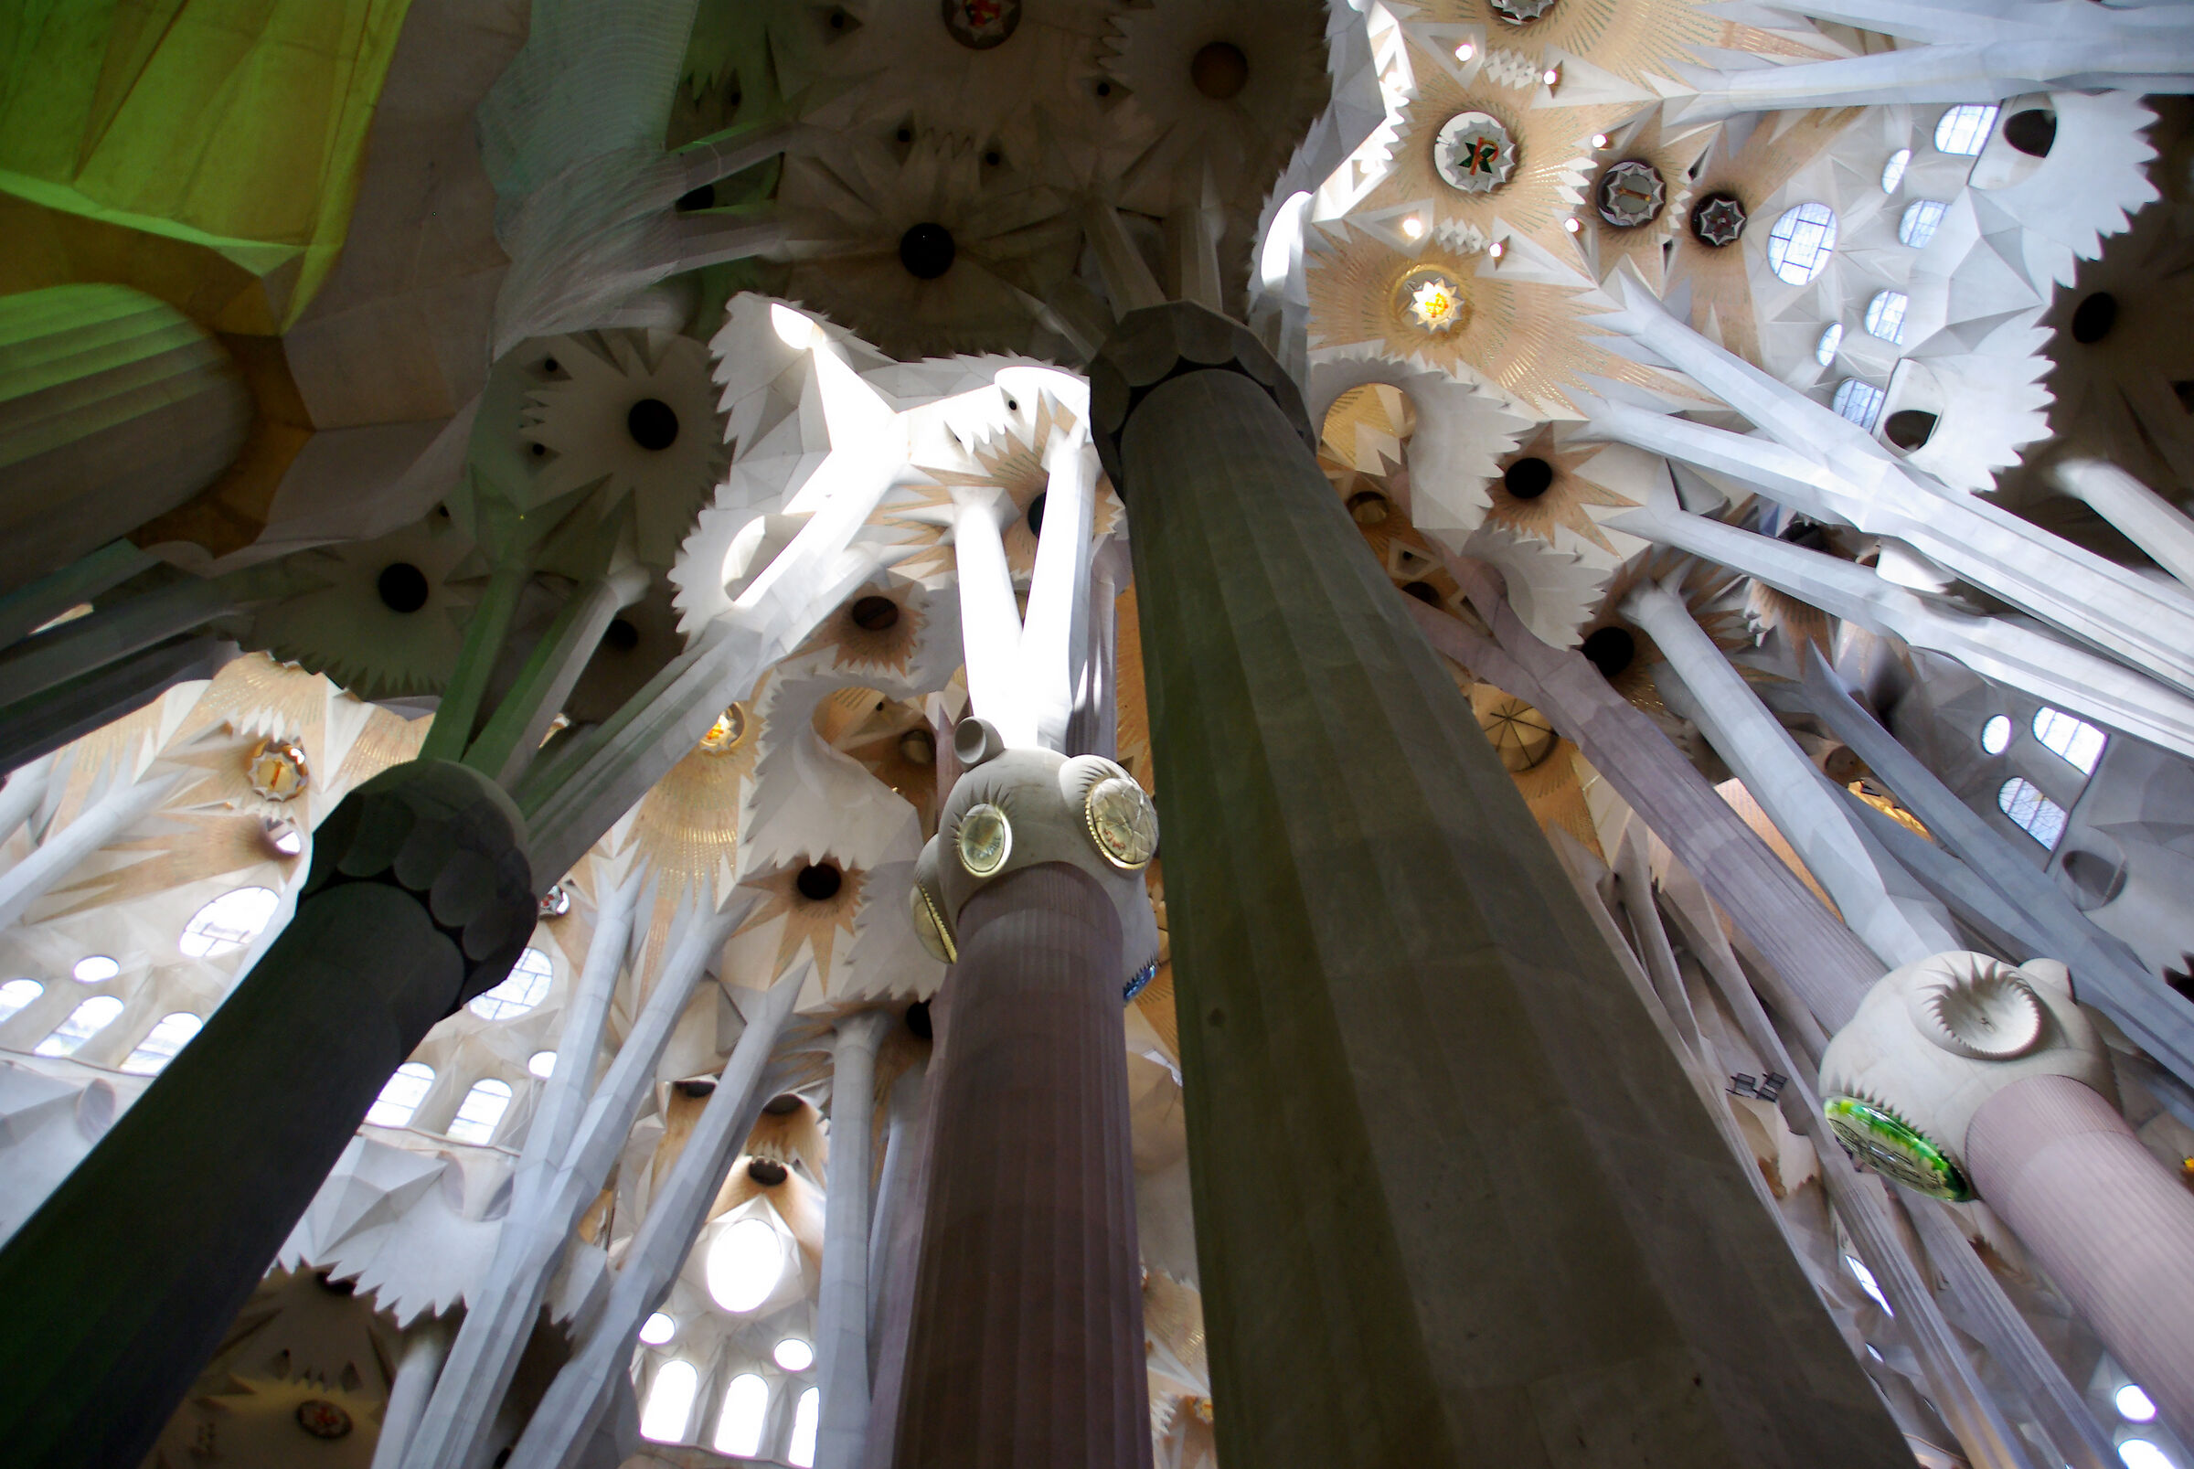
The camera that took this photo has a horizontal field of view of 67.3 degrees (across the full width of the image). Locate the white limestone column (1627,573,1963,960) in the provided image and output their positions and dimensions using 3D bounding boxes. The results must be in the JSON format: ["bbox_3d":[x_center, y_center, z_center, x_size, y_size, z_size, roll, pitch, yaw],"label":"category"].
[{"bbox_3d":[14.159,0.252,34.885,1.270,14.880,1.270,13,-63,-6],"label":"white limestone column"}]

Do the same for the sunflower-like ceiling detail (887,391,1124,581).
[{"bbox_3d":[-2.012,-6.203,41.407,5.600,1.900,5.000,13,-69,-6],"label":"sunflower-like ceiling detail"}]

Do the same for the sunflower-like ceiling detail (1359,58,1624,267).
[{"bbox_3d":[9.442,-13.674,39.321,5.500,1.500,4.300,13,-69,-6],"label":"sunflower-like ceiling detail"}]

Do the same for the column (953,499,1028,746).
[{"bbox_3d":[-2.231,-2.633,34.167,1.150,13.980,1.150,11,-68,-11],"label":"column"}]

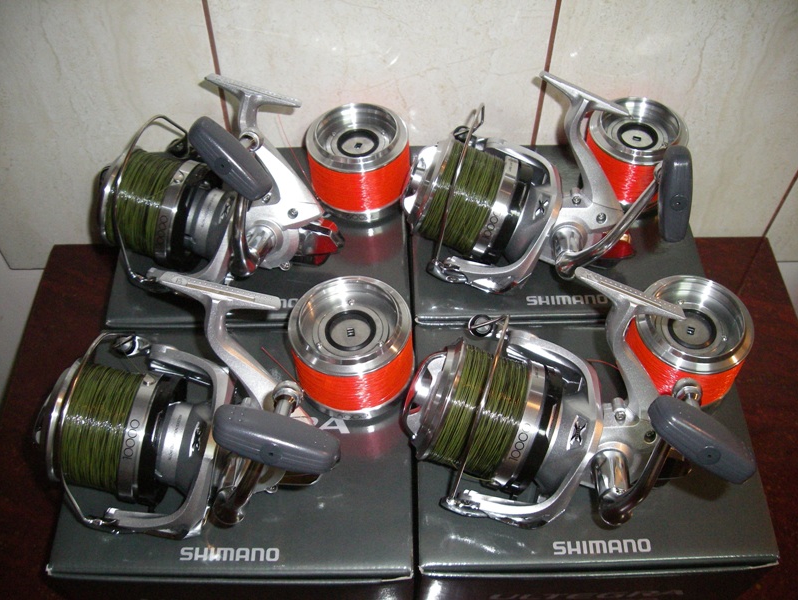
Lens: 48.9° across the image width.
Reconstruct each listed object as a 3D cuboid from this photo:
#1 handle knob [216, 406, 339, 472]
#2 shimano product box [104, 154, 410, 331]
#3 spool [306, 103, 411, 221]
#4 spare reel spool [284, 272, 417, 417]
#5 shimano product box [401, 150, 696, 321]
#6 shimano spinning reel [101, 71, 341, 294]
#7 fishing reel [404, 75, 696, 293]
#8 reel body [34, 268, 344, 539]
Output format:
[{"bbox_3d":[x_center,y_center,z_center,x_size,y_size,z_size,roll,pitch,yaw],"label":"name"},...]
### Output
[{"bbox_3d":[-0.052,0.060,0.377,0.056,0.020,0.023,15,25,-6],"label":"handle knob"},{"bbox_3d":[-0.094,-0.013,0.677,0.202,0.130,0.156,0,55,-1],"label":"shimano product box"},{"bbox_3d":[-0.028,-0.097,0.623,0.070,0.055,0.070,0,55,0],"label":"spool"},{"bbox_3d":[-0.028,0.031,0.533,0.070,0.057,0.070,0,55,0],"label":"spare reel spool"},{"bbox_3d":[0.109,-0.016,0.680,0.202,0.130,0.156,0,55,-1],"label":"shimano product box"},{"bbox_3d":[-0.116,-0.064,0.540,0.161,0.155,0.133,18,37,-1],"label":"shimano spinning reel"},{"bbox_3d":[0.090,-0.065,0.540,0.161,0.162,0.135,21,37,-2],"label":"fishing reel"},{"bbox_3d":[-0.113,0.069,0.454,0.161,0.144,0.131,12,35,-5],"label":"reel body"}]

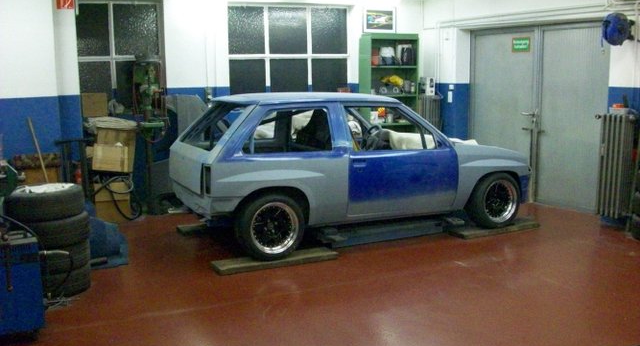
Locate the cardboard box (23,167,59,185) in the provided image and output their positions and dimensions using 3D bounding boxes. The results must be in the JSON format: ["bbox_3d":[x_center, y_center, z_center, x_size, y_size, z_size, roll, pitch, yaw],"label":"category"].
[{"bbox_3d":[-2.400,0.127,5.419,0.320,0.320,0.290,-5,10,-25],"label":"cardboard box"}]

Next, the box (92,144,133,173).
[{"bbox_3d":[-2.268,-0.154,6.830,0.360,0.300,0.250,1,9,12],"label":"box"}]

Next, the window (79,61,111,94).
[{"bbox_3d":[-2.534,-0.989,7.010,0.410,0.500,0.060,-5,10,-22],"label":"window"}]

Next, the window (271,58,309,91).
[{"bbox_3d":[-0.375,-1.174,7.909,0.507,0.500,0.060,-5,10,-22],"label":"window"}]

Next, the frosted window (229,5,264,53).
[{"bbox_3d":[-0.887,-1.734,7.605,0.451,0.568,0.060,-5,10,-22],"label":"frosted window"}]

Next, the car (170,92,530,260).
[{"bbox_3d":[0.359,-0.133,6.194,3.470,1.350,1.550,-5,10,-24],"label":"car"}]

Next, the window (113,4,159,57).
[{"bbox_3d":[-2.083,-1.610,7.109,0.504,0.598,0.060,-5,10,-22],"label":"window"}]

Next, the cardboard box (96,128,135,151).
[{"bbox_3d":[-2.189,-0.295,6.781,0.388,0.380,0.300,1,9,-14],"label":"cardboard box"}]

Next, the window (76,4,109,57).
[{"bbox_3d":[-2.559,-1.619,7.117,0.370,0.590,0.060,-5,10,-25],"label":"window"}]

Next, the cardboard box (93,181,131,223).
[{"bbox_3d":[-2.247,0.296,6.852,0.360,0.440,0.300,-3,9,-14],"label":"cardboard box"}]

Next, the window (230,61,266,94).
[{"bbox_3d":[-0.897,-1.162,7.972,0.480,0.540,0.060,-5,10,-25],"label":"window"}]

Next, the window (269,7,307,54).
[{"bbox_3d":[-0.401,-1.768,7.806,0.501,0.559,0.060,-5,10,-22],"label":"window"}]

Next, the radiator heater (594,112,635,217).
[{"bbox_3d":[2.862,-0.074,6.077,0.180,1.000,0.280,-7,11,-32],"label":"radiator heater"}]

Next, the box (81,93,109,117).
[{"bbox_3d":[-2.496,-0.738,6.992,0.270,0.280,0.200,-5,10,-25],"label":"box"}]

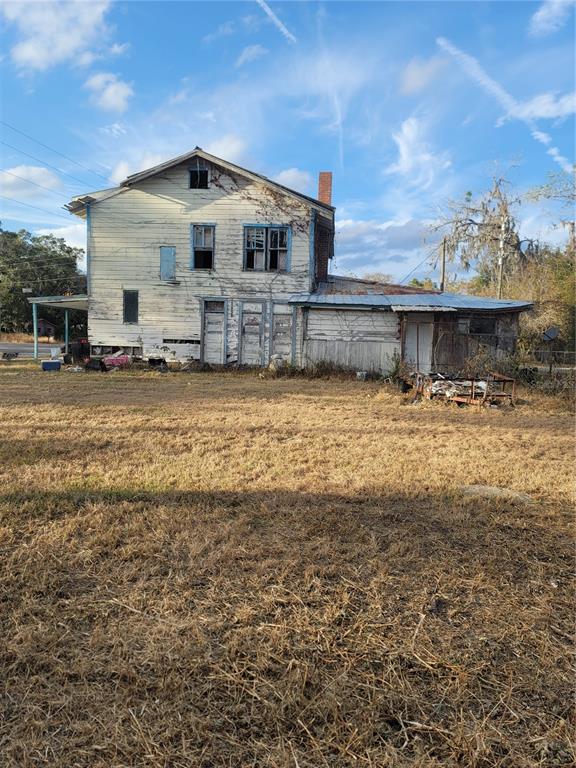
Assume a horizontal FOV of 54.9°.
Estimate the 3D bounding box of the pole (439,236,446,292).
[{"bbox_3d":[9.771,-5.356,35.367,0.270,7.938,0.270,2,5,5],"label":"pole"}]

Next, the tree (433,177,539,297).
[{"bbox_3d":[16.155,-9.530,45.678,8.599,14.675,8.169,2,5,5],"label":"tree"}]

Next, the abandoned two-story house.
[{"bbox_3d":[-0.233,-5.164,26.715,19.342,8.301,11.800,2,5,5],"label":"abandoned two-story house"}]

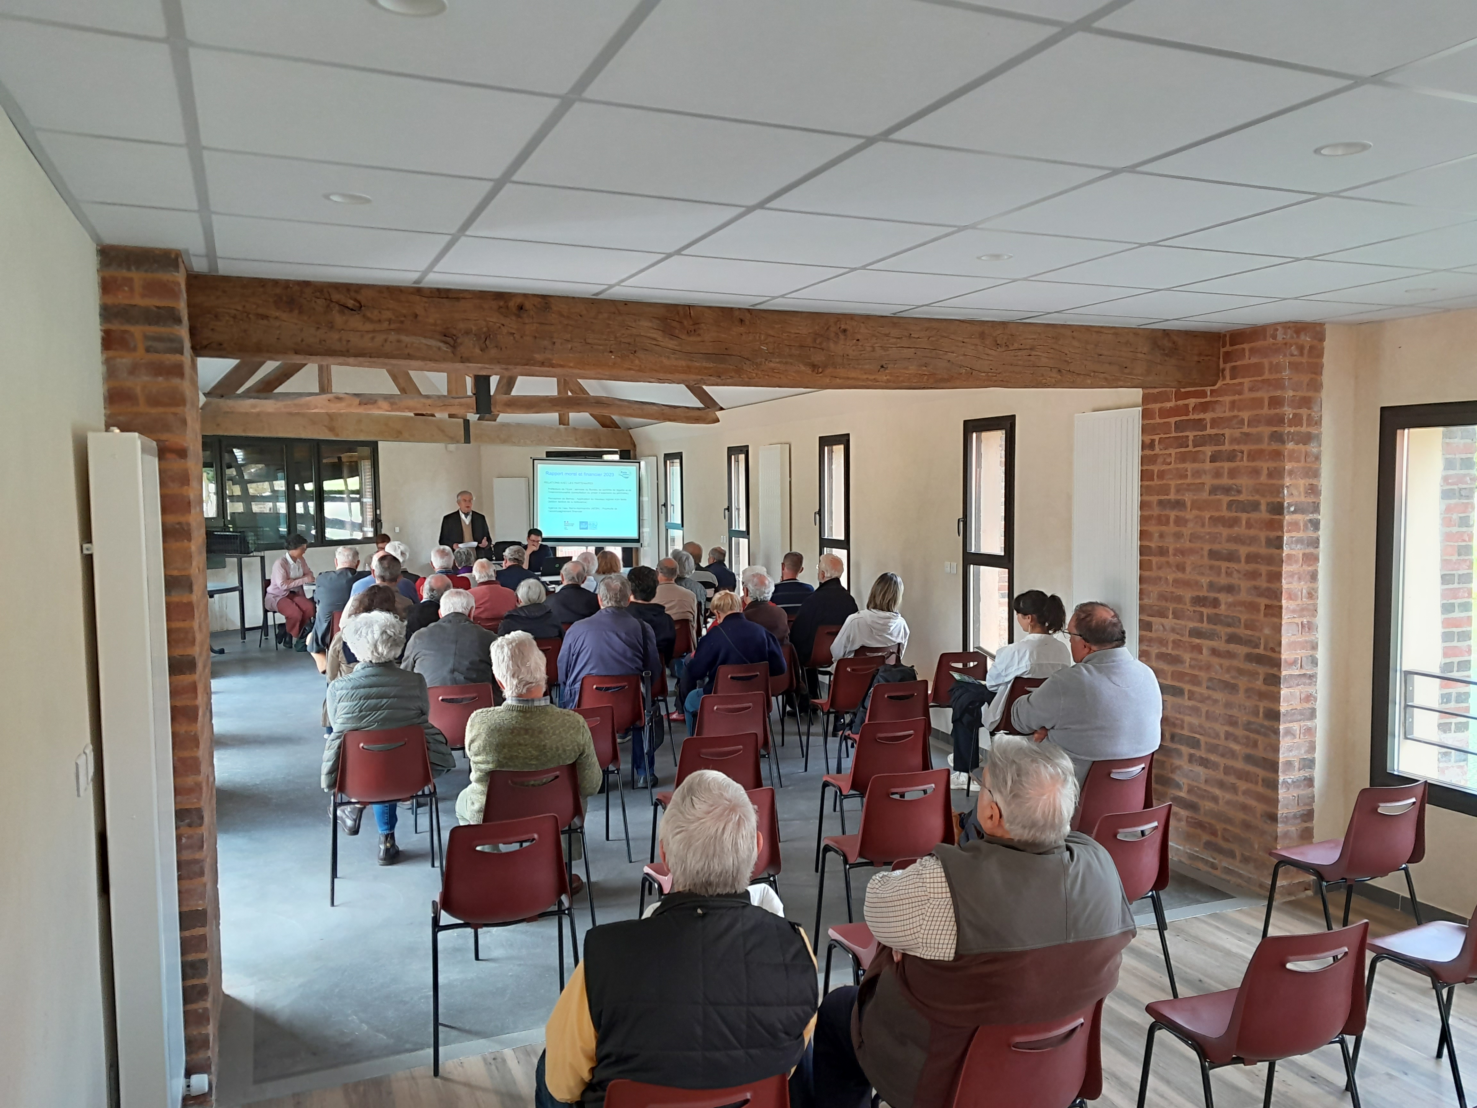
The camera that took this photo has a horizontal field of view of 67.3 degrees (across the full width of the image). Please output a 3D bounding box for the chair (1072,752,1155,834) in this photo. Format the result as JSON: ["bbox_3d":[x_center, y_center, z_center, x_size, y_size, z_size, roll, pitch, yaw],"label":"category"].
[{"bbox_3d":[1.405,1.147,4.463,0.460,0.770,0.480,-2,4,-22],"label":"chair"}]

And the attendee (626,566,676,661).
[{"bbox_3d":[-0.720,0.733,7.450,0.500,1.330,0.800,-2,4,-19],"label":"attendee"}]

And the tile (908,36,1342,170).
[{"bbox_3d":[0.665,-0.813,2.013,0.595,0.020,0.585,-2,4,-23],"label":"tile"}]

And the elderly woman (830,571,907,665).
[{"bbox_3d":[0.825,0.761,7.486,0.520,1.250,0.820,-2,4,-26],"label":"elderly woman"}]

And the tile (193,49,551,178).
[{"bbox_3d":[-0.688,-0.810,2.067,0.591,0.020,0.558,-2,4,-23],"label":"tile"}]

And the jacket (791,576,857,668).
[{"bbox_3d":[0.670,0.496,8.420,0.550,0.680,0.400,-2,4,-25],"label":"jacket"}]

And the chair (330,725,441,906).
[{"bbox_3d":[-1.650,1.149,5.161,0.470,0.785,0.470,-2,4,-17],"label":"chair"}]

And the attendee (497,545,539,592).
[{"bbox_3d":[-2.050,0.607,9.750,0.500,1.300,0.800,-2,4,-23],"label":"attendee"}]

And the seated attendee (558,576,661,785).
[{"bbox_3d":[-0.760,0.799,6.456,0.580,1.330,0.820,-1,4,-14],"label":"seated attendee"}]

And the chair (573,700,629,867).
[{"bbox_3d":[-0.819,1.105,5.467,0.460,0.770,0.480,-2,4,-22],"label":"chair"}]

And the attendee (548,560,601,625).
[{"bbox_3d":[-1.360,0.660,8.950,0.520,1.260,0.800,-1,4,-15],"label":"attendee"}]

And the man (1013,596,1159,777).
[{"bbox_3d":[1.350,0.859,4.880,0.630,1.330,0.980,-2,4,-24],"label":"man"}]

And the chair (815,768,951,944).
[{"bbox_3d":[0.580,1.187,4.302,0.460,0.785,0.470,-2,4,-19],"label":"chair"}]

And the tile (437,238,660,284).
[{"bbox_3d":[-0.562,-0.869,3.280,0.600,0.020,0.580,-2,4,-23],"label":"tile"}]

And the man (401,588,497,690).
[{"bbox_3d":[-1.657,0.831,6.274,0.570,1.280,0.780,-2,4,-23],"label":"man"}]

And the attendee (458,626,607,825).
[{"bbox_3d":[-0.919,0.925,4.624,0.570,1.290,0.800,-2,4,-21],"label":"attendee"}]

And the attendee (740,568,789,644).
[{"bbox_3d":[0.086,0.712,7.644,0.520,1.270,0.750,-2,4,-23],"label":"attendee"}]

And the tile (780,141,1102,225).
[{"bbox_3d":[0.441,-0.849,2.555,0.591,0.020,0.558,-2,4,-23],"label":"tile"}]

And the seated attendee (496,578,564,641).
[{"bbox_3d":[-1.600,0.762,8.100,0.500,1.200,0.800,-2,4,-21],"label":"seated attendee"}]

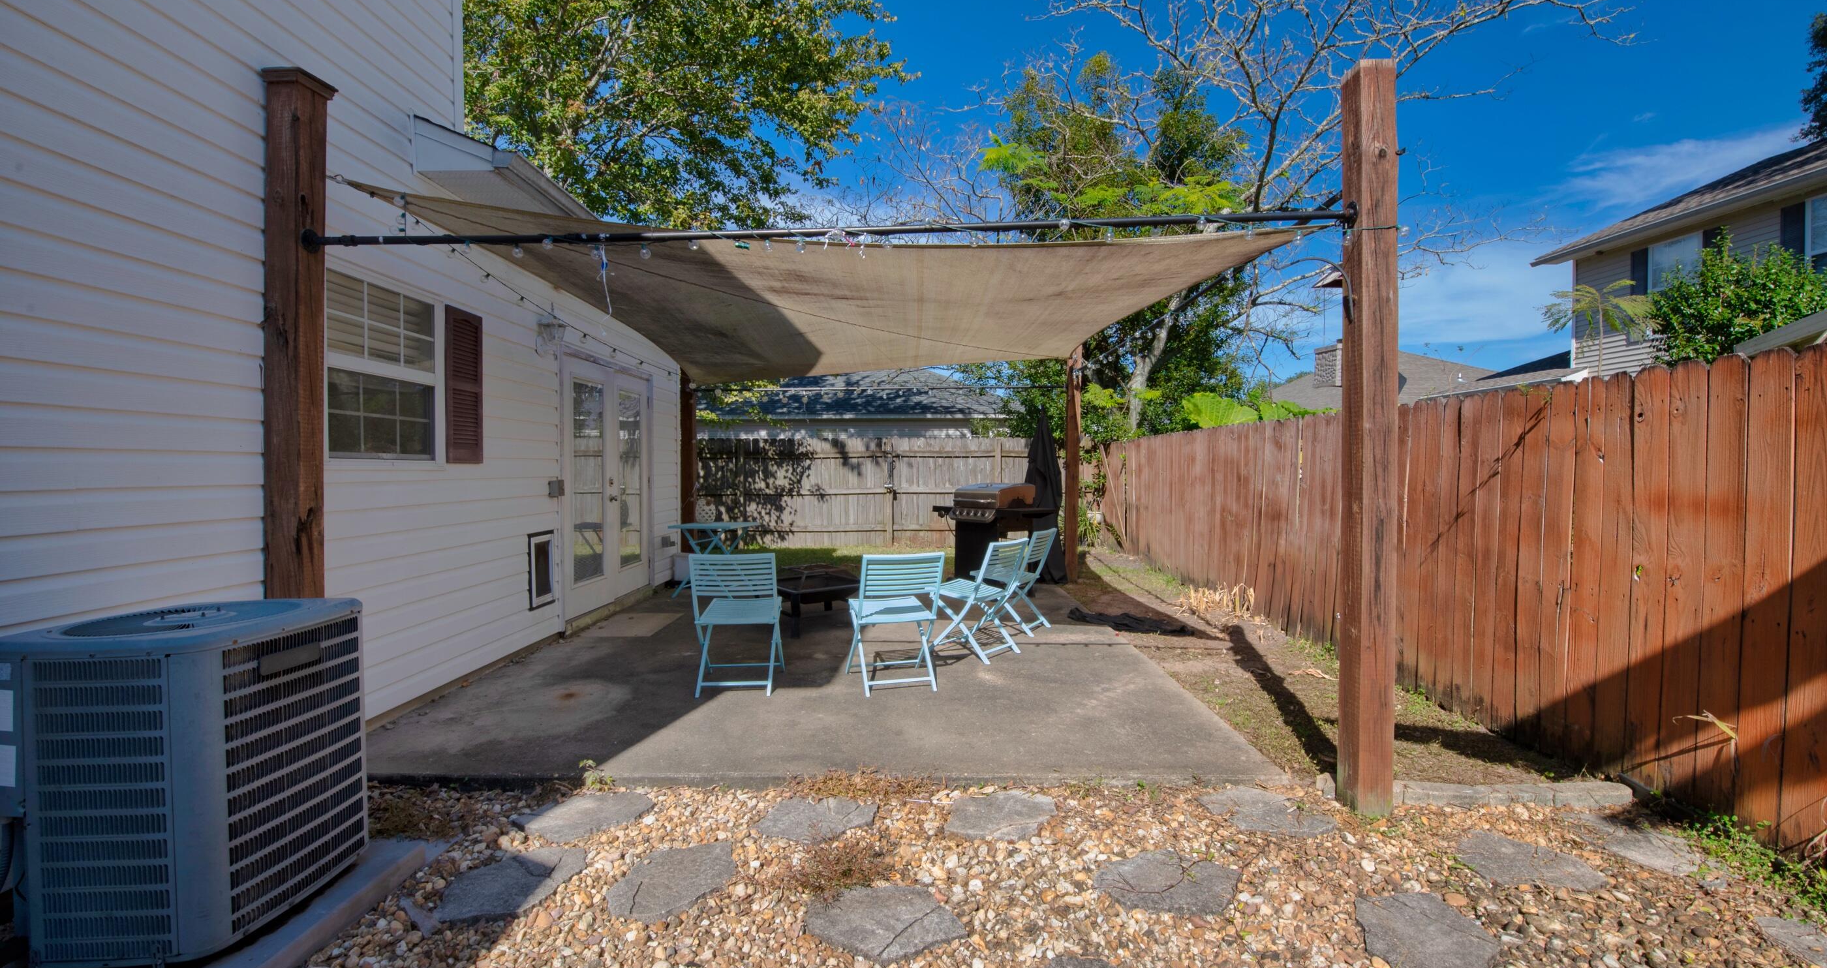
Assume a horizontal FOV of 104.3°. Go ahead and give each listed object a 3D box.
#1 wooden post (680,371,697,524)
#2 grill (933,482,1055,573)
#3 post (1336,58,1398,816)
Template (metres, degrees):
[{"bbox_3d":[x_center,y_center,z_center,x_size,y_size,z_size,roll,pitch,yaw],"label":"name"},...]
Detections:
[{"bbox_3d":[-2.620,-0.260,8.270,0.140,2.920,0.140,0,1,0],"label":"wooden post"},{"bbox_3d":[0.920,0.600,8.100,0.620,1.170,1.380,-1,1,-40],"label":"grill"},{"bbox_3d":[1.833,-0.178,2.860,0.138,2.980,0.138,0,1,0],"label":"post"}]

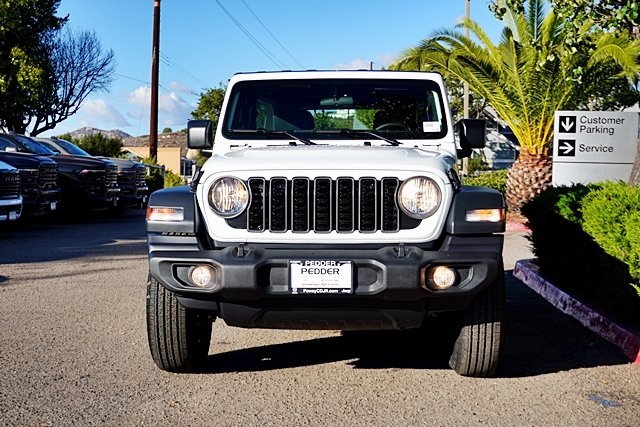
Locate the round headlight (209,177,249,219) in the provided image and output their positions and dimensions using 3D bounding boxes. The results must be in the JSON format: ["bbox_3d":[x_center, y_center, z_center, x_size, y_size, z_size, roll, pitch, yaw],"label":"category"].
[{"bbox_3d":[-0.458,-0.081,4.705,0.220,0.220,0.100,0,3,3],"label":"round headlight"}]

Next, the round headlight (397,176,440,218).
[{"bbox_3d":[0.502,-0.078,4.655,0.220,0.220,0.100,0,3,3],"label":"round headlight"}]

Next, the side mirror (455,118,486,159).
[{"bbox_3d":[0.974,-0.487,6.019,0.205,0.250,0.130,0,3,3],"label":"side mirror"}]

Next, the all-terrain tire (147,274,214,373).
[{"bbox_3d":[-0.757,0.496,5.225,0.245,0.795,0.795,0,3,4],"label":"all-terrain tire"}]

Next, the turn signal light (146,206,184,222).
[{"bbox_3d":[-0.794,0.004,4.771,0.190,0.076,0.100,0,3,3],"label":"turn signal light"}]

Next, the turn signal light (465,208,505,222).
[{"bbox_3d":[0.844,0.010,4.687,0.190,0.076,0.100,0,3,3],"label":"turn signal light"}]

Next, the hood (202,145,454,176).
[{"bbox_3d":[0.052,-0.285,5.245,1.440,0.220,1.170,0,3,3],"label":"hood"}]

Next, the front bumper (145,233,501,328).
[{"bbox_3d":[0.018,0.316,4.614,1.760,0.450,0.360,0,3,3],"label":"front bumper"}]

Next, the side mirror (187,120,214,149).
[{"bbox_3d":[-0.783,-0.512,6.109,0.185,0.205,0.130,0,3,3],"label":"side mirror"}]

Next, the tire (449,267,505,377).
[{"bbox_3d":[0.850,0.502,5.142,0.245,0.795,0.795,0,3,4],"label":"tire"}]

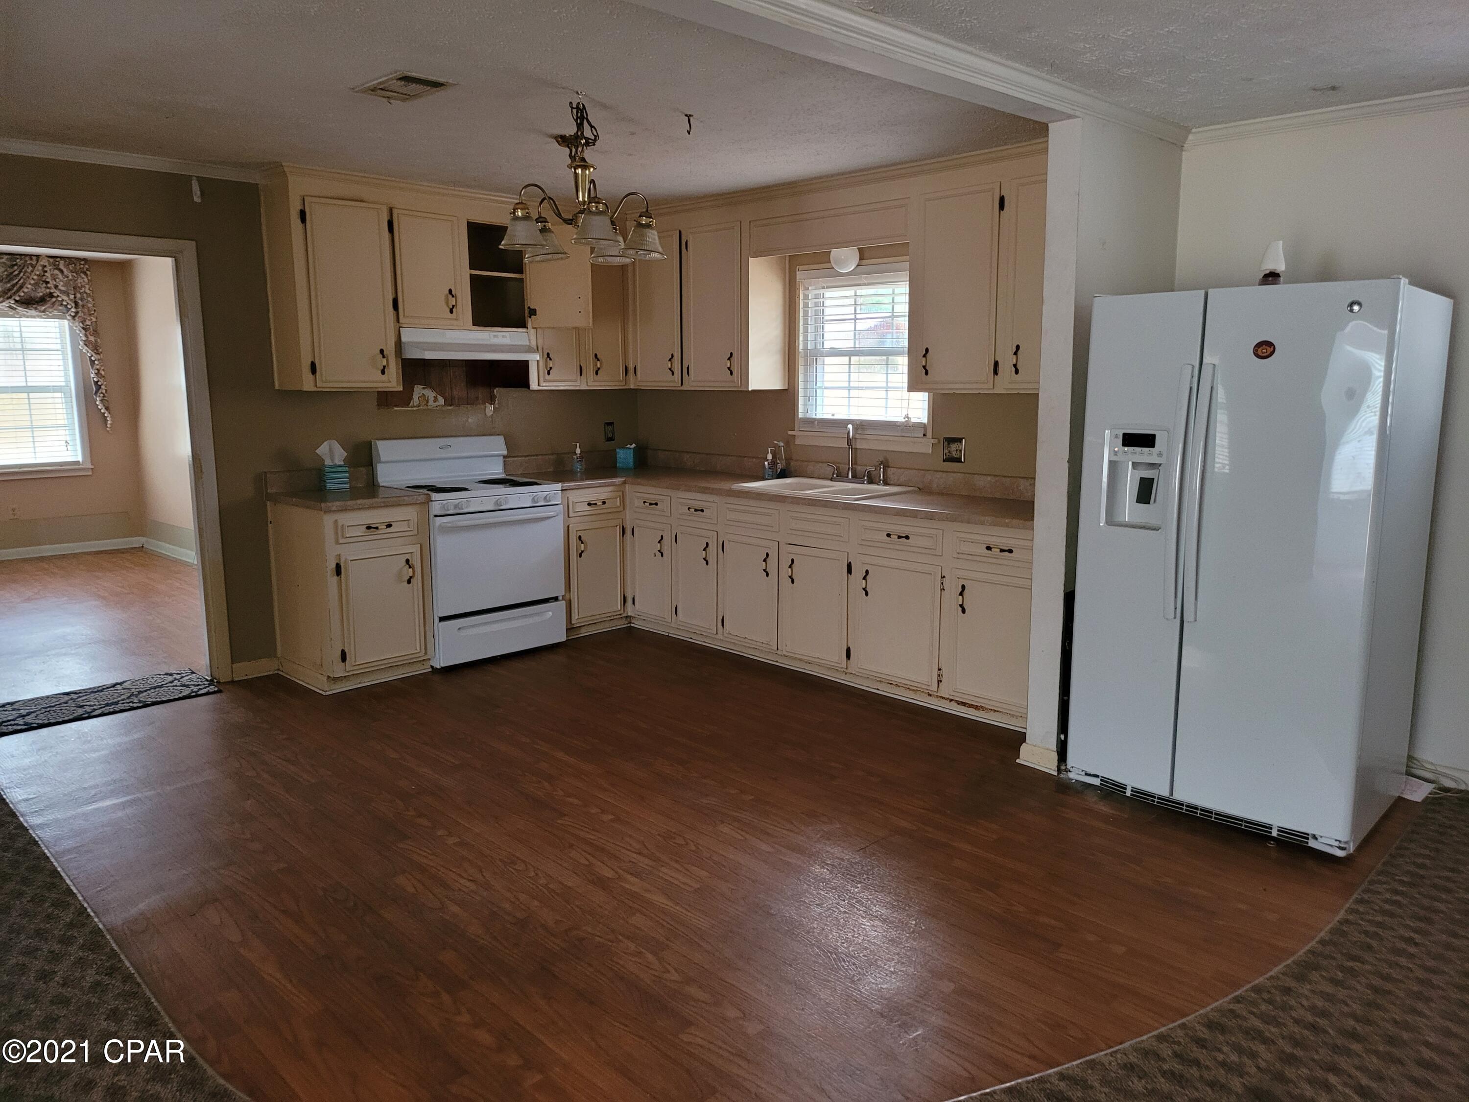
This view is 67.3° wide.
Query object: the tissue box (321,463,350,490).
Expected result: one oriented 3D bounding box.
[{"bbox_3d":[-2.027,-0.371,5.602,0.114,0.132,0.114,-6,11,-32],"label":"tissue box"}]

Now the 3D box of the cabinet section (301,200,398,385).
[{"bbox_3d":[-1.925,-1.240,5.383,0.440,0.877,0.280,-9,13,-44],"label":"cabinet section"}]

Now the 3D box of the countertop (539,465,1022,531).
[{"bbox_3d":[0.178,-0.281,5.580,1.110,0.042,3.400,-9,13,-44],"label":"countertop"}]

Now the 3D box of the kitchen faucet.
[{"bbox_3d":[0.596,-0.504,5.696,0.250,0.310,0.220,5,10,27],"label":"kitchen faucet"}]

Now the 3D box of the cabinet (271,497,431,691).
[{"bbox_3d":[-1.917,0.190,5.532,0.545,0.874,0.620,-9,13,-44],"label":"cabinet"}]

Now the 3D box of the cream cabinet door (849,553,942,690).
[{"bbox_3d":[0.745,0.319,5.050,0.050,0.573,0.480,-9,13,-44],"label":"cream cabinet door"}]

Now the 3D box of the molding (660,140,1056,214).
[{"bbox_3d":[0.457,-1.793,5.372,0.052,0.055,2.880,-9,13,-44],"label":"molding"}]

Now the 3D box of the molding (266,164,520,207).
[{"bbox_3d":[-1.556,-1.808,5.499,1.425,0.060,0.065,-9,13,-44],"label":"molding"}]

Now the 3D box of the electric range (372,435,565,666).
[{"bbox_3d":[-1.406,-0.032,5.914,0.765,1.120,0.680,-9,13,-44],"label":"electric range"}]

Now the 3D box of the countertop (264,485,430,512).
[{"bbox_3d":[-1.906,-0.262,5.436,0.555,0.045,0.630,-9,13,-44],"label":"countertop"}]

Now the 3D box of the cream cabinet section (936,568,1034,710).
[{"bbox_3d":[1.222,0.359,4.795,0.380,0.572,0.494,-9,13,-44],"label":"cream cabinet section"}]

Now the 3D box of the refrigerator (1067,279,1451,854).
[{"bbox_3d":[1.769,0.018,3.773,0.905,1.760,0.790,8,12,42],"label":"refrigerator"}]

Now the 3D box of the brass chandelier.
[{"bbox_3d":[-0.522,-1.274,3.804,0.577,0.518,0.577,0,9,0],"label":"brass chandelier"}]

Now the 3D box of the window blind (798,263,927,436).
[{"bbox_3d":[0.659,-1.042,5.761,0.060,0.858,0.870,-9,13,-44],"label":"window blind"}]

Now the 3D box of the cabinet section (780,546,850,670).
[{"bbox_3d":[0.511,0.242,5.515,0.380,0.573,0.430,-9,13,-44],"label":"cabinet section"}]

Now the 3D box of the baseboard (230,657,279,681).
[{"bbox_3d":[-2.400,0.589,5.536,0.225,0.084,0.022,-9,13,-44],"label":"baseboard"}]

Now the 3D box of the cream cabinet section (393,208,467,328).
[{"bbox_3d":[-1.618,-1.436,5.658,0.391,0.564,0.280,-9,13,-44],"label":"cream cabinet section"}]

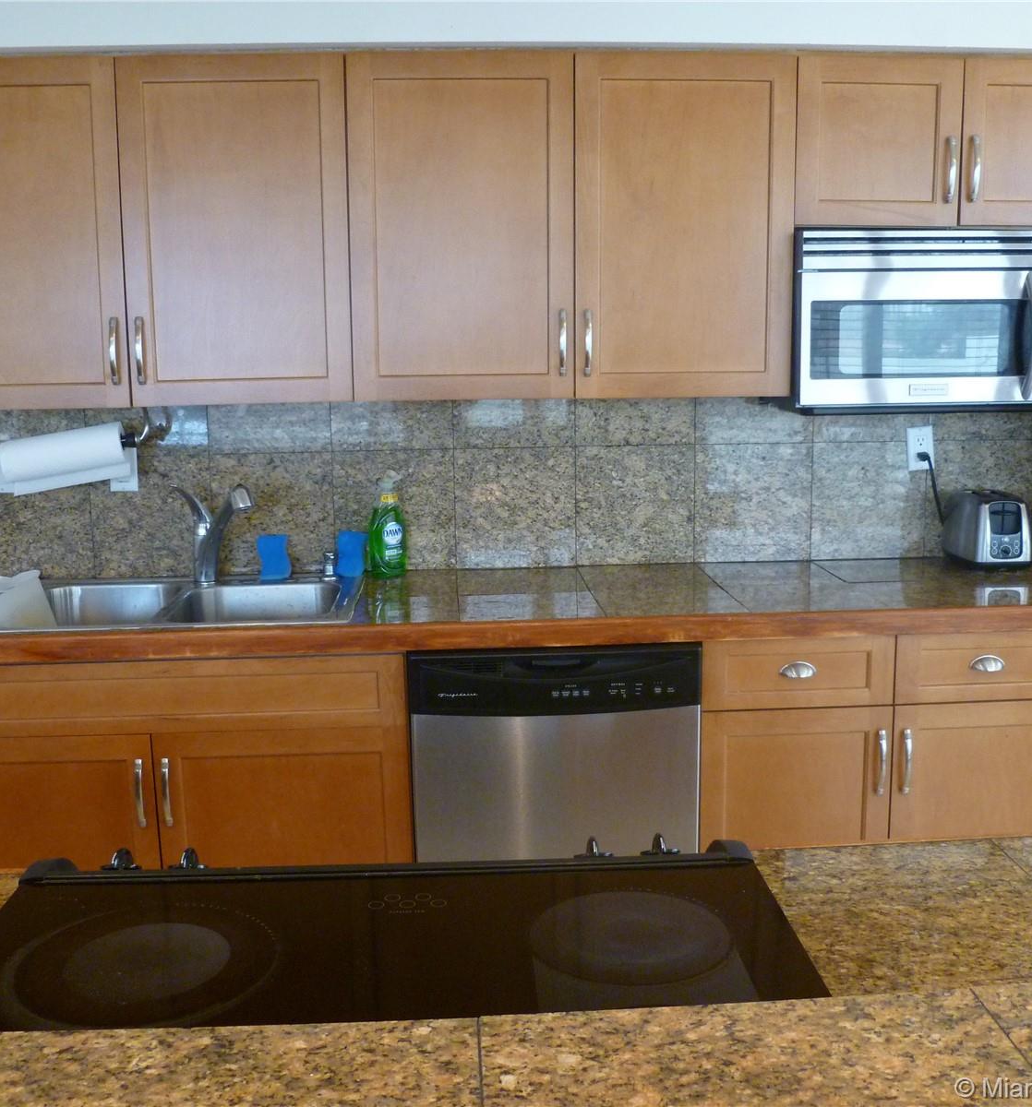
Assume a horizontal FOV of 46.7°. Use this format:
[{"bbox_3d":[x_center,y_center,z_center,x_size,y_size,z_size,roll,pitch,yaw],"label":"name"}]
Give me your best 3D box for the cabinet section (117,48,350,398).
[{"bbox_3d":[-0.620,-0.720,2.761,0.487,0.740,0.319,-1,8,-4],"label":"cabinet section"}]

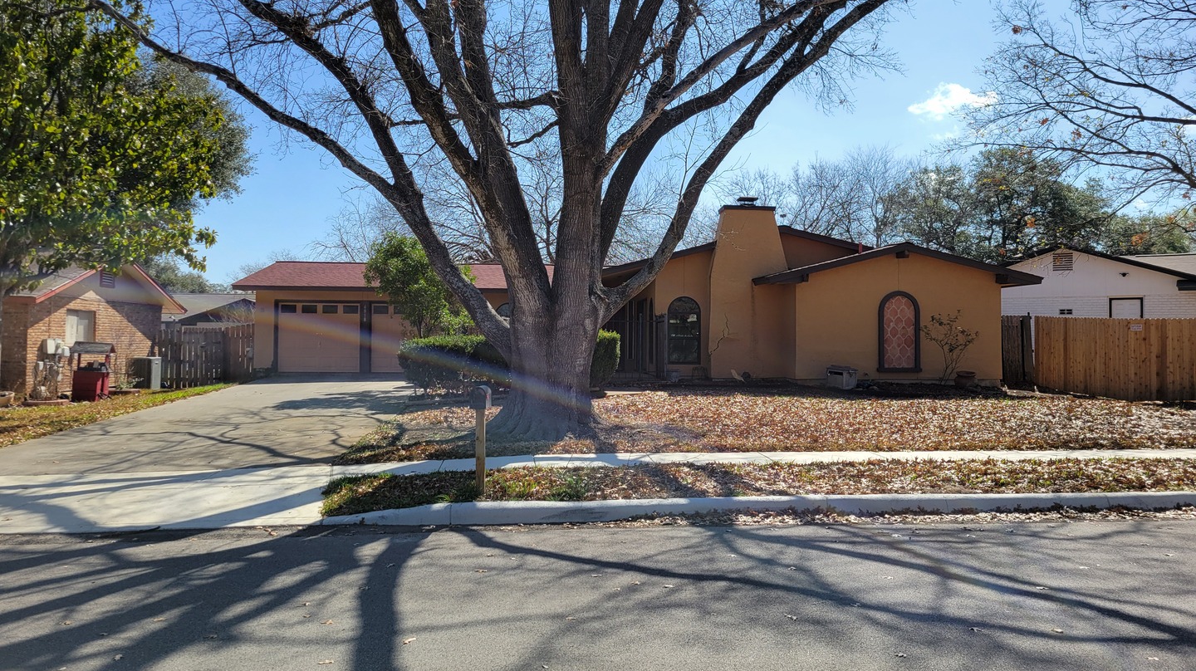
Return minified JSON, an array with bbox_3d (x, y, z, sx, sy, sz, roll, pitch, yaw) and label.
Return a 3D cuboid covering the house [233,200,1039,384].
[{"bbox_3d":[0.080,-1.120,28.800,21.800,4.950,12.600,0,-2,-5],"label":"house"}]

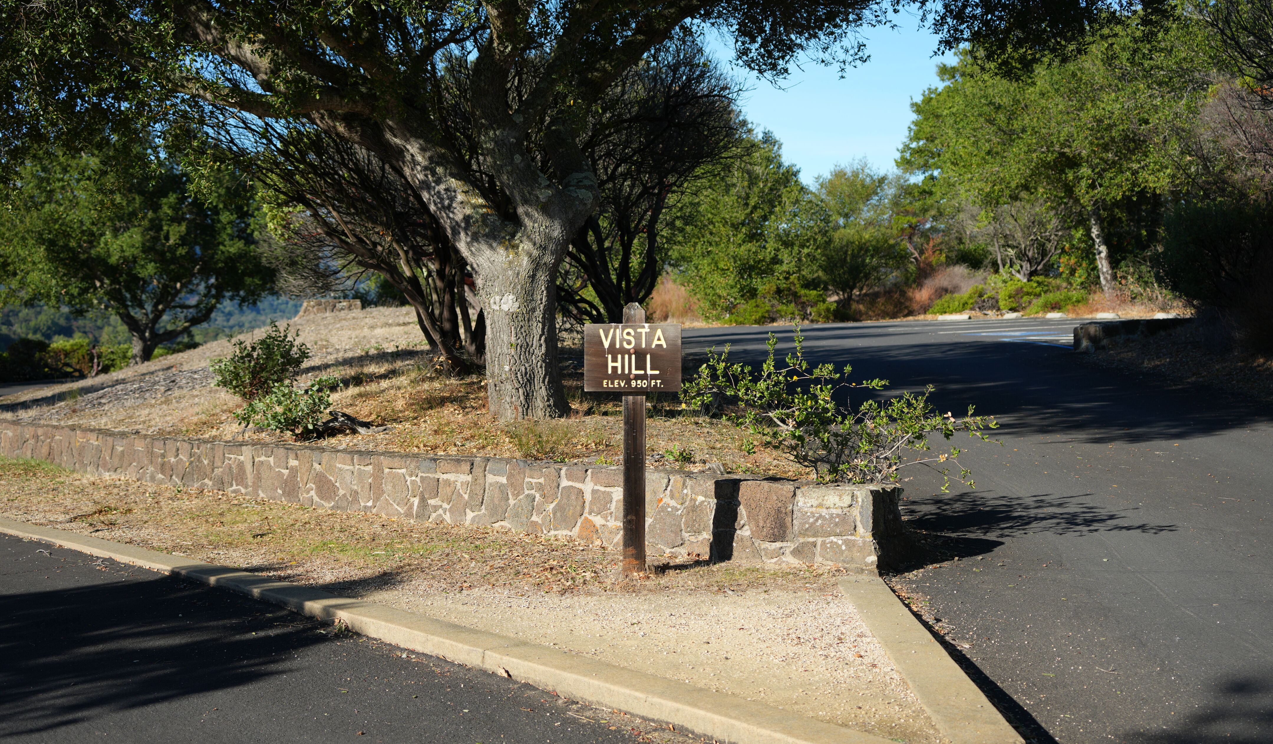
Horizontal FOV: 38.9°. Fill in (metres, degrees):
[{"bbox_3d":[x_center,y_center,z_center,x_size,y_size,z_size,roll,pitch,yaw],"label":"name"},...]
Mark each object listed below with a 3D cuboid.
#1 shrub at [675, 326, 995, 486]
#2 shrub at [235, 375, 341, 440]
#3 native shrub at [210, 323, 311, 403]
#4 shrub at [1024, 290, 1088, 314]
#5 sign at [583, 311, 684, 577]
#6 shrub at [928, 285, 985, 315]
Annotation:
[{"bbox_3d":[1.010,0.174,9.000,1.550,0.780,1.250,0,3,0],"label":"shrub"},{"bbox_3d":[-2.242,0.230,11.600,0.670,0.420,0.600,0,3,0],"label":"shrub"},{"bbox_3d":[-2.710,-0.057,13.000,0.720,0.600,0.680,0,3,0],"label":"native shrub"},{"bbox_3d":[11.623,-1.931,50.000,1.750,0.720,1.500,0,3,0],"label":"shrub"},{"bbox_3d":[-0.014,0.315,8.400,0.448,1.250,0.150,0,3,0],"label":"sign"},{"bbox_3d":[8.702,-1.946,49.000,1.550,0.800,1.400,0,3,0],"label":"shrub"}]

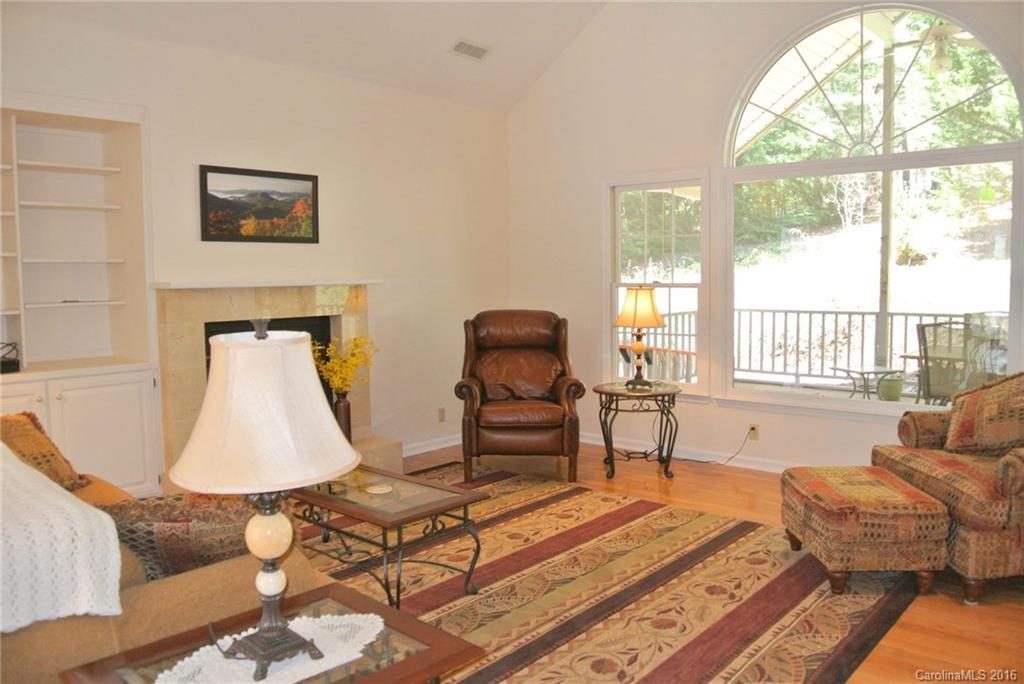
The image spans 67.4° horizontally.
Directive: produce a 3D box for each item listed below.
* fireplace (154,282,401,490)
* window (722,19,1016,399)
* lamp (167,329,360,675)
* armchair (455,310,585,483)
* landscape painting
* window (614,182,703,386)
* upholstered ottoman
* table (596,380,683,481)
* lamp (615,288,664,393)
[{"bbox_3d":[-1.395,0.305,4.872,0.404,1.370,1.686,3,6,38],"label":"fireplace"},{"bbox_3d":[2.255,-0.859,4.966,1.737,2.505,0.100,3,6,38],"label":"window"},{"bbox_3d":[-0.516,0.311,1.605,0.394,0.717,0.394,3,6,38],"label":"lamp"},{"bbox_3d":[0.059,0.356,5.580,0.868,1.124,0.907,0,5,1],"label":"armchair"},{"bbox_3d":[-1.549,-0.849,4.826,0.030,0.442,0.846,3,6,38],"label":"landscape painting"},{"bbox_3d":[1.118,-0.452,5.917,0.748,1.551,0.090,3,6,38],"label":"window"},{"bbox_3d":[1.629,0.886,3.613,0.492,0.386,0.640,0,5,1],"label":"upholstered ottoman"},{"bbox_3d":[0.904,0.619,5.501,0.631,0.601,0.631,0,5,0],"label":"table"},{"bbox_3d":[0.903,-0.035,5.447,0.385,0.722,0.385,0,5,0],"label":"lamp"}]

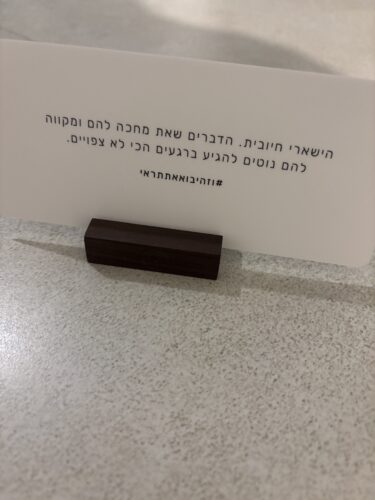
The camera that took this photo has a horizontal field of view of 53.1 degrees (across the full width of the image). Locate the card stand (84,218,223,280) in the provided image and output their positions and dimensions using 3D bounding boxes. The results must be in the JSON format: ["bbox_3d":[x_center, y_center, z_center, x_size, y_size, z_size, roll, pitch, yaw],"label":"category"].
[{"bbox_3d":[-0.013,-0.005,0.161,0.054,0.015,0.024,8,45,2],"label":"card stand"}]

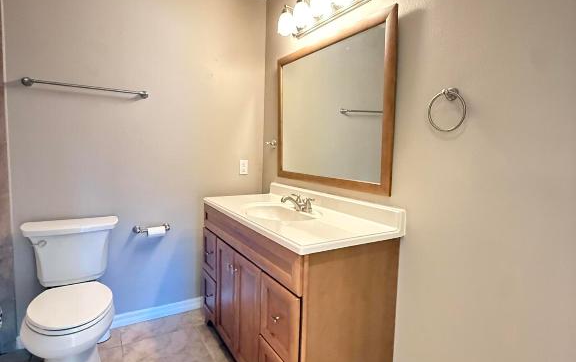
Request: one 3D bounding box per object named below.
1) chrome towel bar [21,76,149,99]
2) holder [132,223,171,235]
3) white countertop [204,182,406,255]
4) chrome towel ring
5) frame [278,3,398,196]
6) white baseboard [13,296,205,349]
[{"bbox_3d":[-1.213,-0.561,1.904,0.650,0.055,0.077,-1,6,-31],"label":"chrome towel bar"},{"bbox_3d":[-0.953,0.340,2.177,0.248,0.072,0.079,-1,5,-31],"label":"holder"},{"bbox_3d":[-0.031,0.143,1.779,0.556,0.132,1.227,-1,6,-31],"label":"white countertop"},{"bbox_3d":[0.616,-0.271,1.197,0.070,0.164,0.152,-1,5,-31],"label":"chrome towel ring"},{"bbox_3d":[0.214,-0.406,1.868,0.030,0.858,1.063,-1,6,-31],"label":"frame"},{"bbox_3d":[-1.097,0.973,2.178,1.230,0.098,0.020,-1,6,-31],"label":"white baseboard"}]

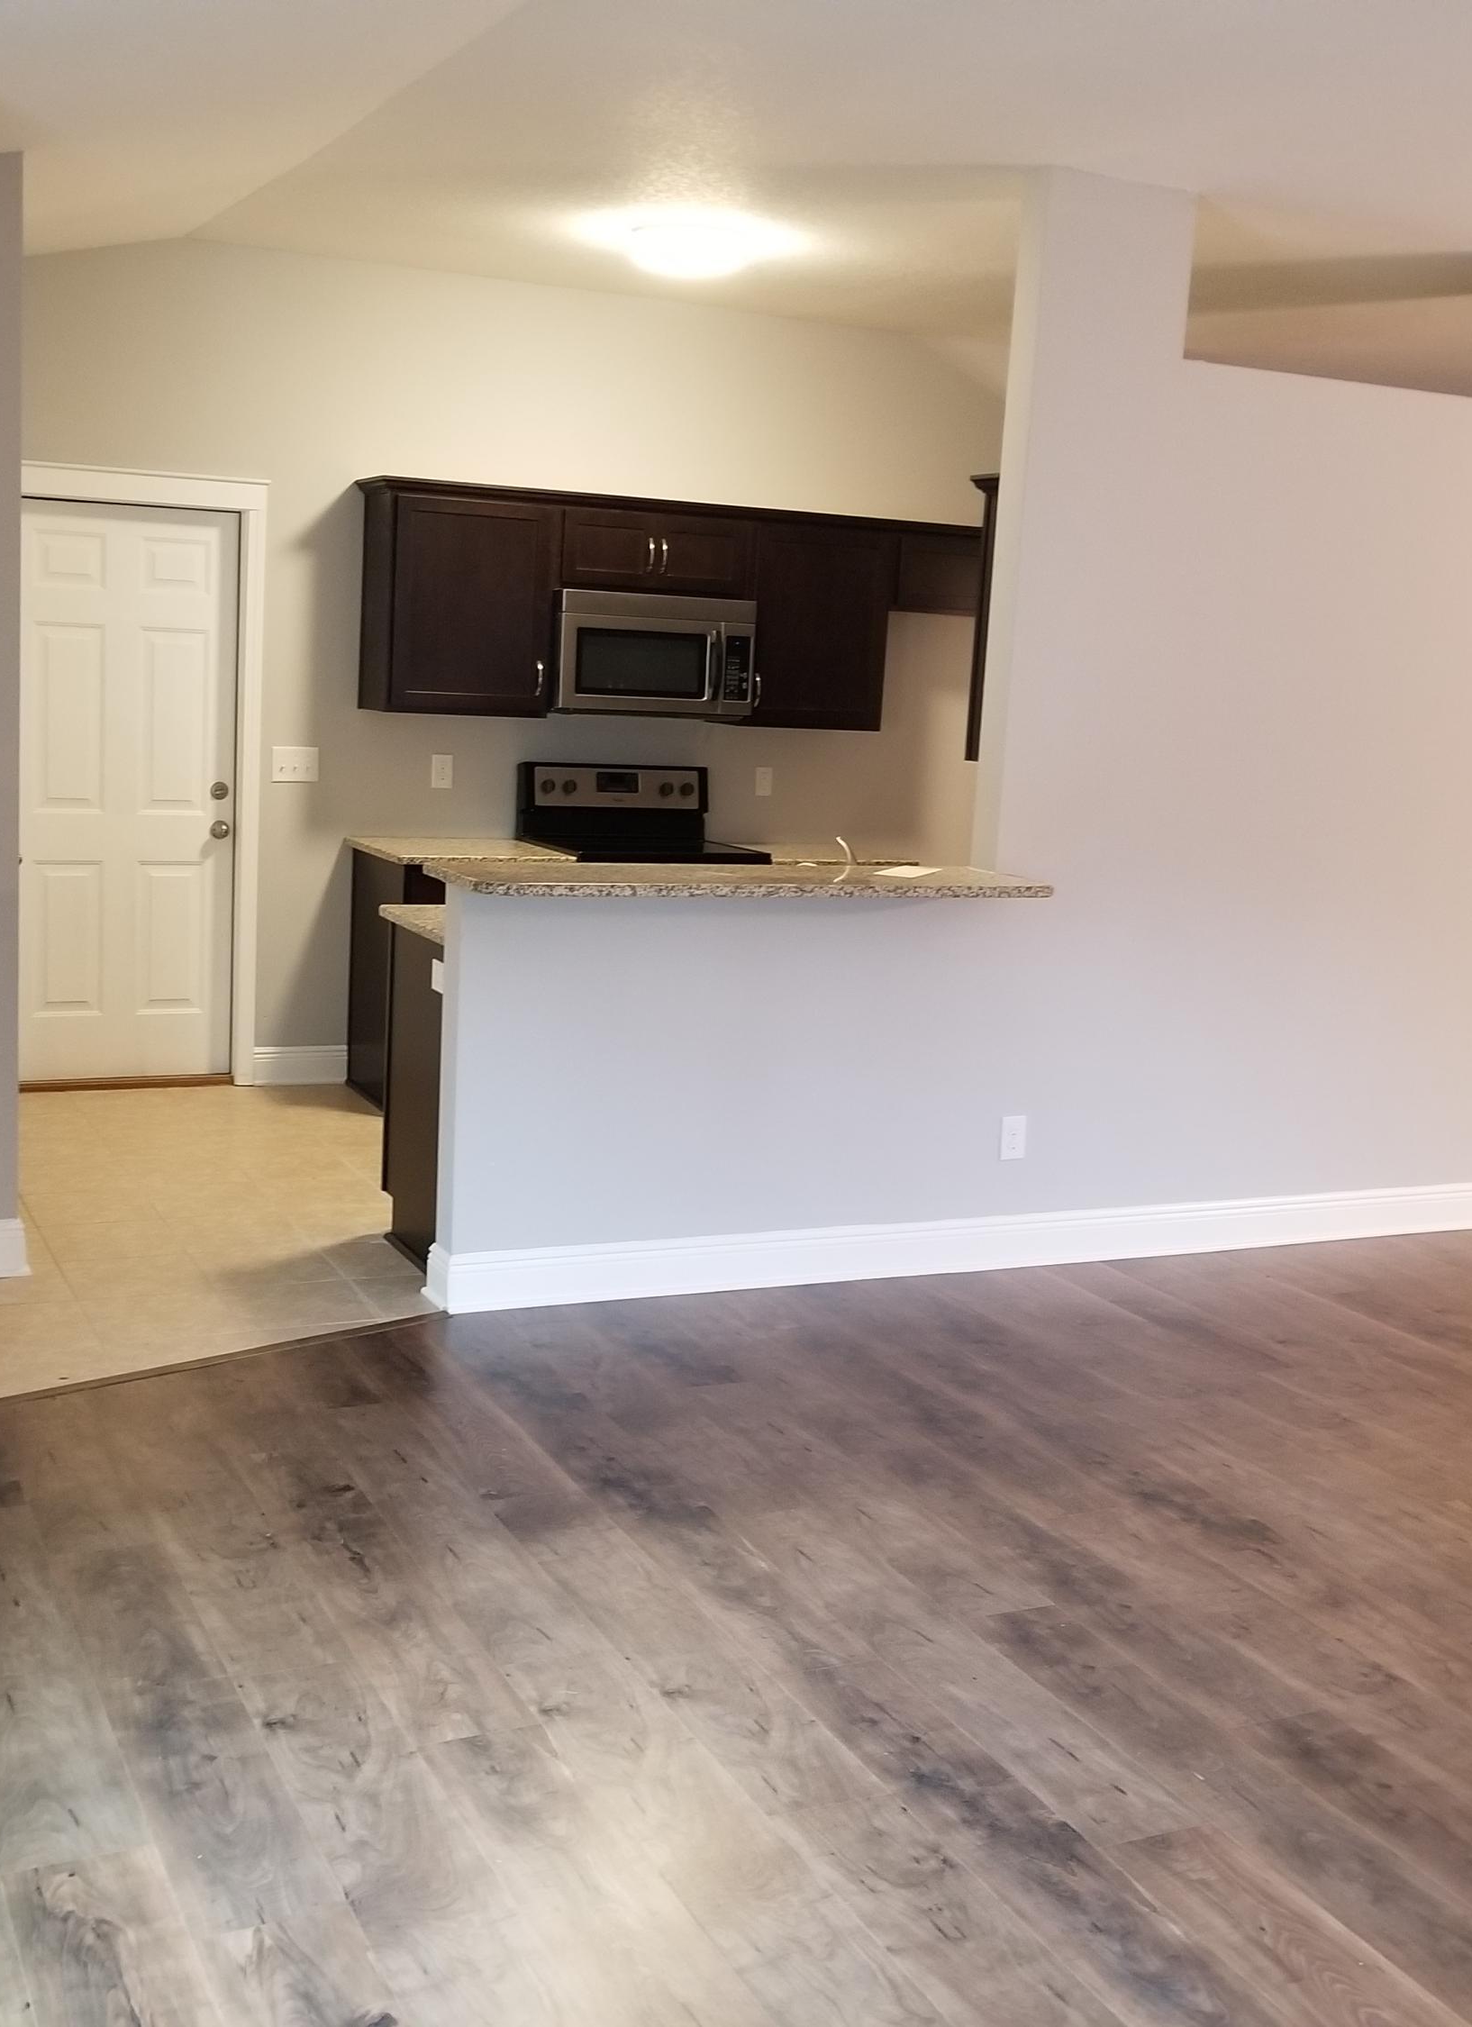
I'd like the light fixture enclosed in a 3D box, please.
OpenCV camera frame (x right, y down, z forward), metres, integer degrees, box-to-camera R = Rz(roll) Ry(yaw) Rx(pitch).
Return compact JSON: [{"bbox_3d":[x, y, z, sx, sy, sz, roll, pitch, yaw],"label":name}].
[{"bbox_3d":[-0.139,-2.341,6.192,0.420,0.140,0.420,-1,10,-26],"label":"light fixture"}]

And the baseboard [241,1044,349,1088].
[{"bbox_3d":[-1.615,0.195,7.420,0.420,0.141,0.018,-1,10,-26],"label":"baseboard"}]

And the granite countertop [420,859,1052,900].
[{"bbox_3d":[0.026,-0.322,4.965,1.530,0.033,0.410,-1,10,-26],"label":"granite countertop"}]

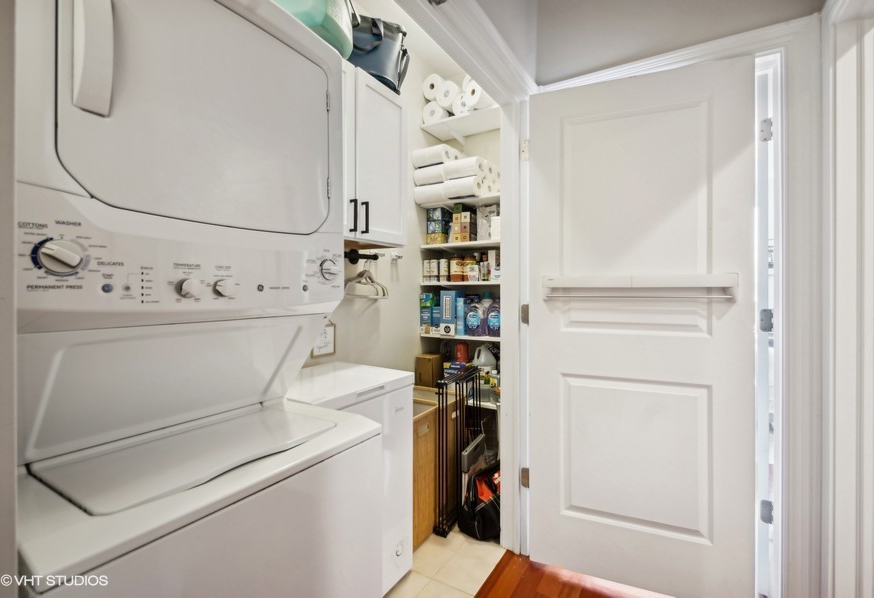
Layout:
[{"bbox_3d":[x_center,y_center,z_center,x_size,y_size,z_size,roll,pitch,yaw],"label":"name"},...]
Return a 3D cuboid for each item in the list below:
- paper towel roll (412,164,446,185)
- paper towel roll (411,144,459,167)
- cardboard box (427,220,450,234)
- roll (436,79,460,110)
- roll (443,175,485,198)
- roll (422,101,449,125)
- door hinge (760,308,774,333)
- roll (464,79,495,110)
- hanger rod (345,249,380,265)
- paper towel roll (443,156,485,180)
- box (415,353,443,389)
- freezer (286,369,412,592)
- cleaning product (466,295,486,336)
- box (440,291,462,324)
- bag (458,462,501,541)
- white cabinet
[{"bbox_3d":[-0.019,-0.845,2.598,0.250,0.128,0.128,0,0,32],"label":"paper towel roll"},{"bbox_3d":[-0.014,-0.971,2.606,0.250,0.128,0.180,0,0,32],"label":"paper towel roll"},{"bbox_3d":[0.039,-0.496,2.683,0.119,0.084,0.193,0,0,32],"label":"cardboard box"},{"bbox_3d":[0.137,-1.365,2.615,0.150,0.150,0.270,0,0,32],"label":"roll"},{"bbox_3d":[0.177,-0.728,2.439,0.241,0.124,0.124,0,0,32],"label":"roll"},{"bbox_3d":[0.043,-1.280,2.695,0.150,0.150,0.270,0,0,32],"label":"roll"},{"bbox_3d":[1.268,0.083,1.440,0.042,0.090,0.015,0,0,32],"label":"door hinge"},{"bbox_3d":[0.308,-1.322,2.513,0.154,0.154,0.274,0,0,32],"label":"roll"},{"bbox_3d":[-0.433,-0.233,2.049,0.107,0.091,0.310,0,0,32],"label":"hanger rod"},{"bbox_3d":[0.183,-0.849,2.434,0.241,0.124,0.124,0,0,32],"label":"paper towel roll"},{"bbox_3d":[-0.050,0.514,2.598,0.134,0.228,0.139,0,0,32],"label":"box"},{"bbox_3d":[-0.454,0.736,1.507,0.500,0.850,0.540,0,0,32],"label":"freezer"},{"bbox_3d":[0.272,0.108,2.498,0.140,0.272,0.089,0,0,32],"label":"cleaning product"},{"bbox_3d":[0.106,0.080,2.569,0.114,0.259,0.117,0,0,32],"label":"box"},{"bbox_3d":[0.269,0.988,1.951,0.230,0.340,0.320,0,0,32],"label":"bag"},{"bbox_3d":[-0.496,-0.658,1.728,0.330,0.770,0.750,0,0,32],"label":"white cabinet"}]

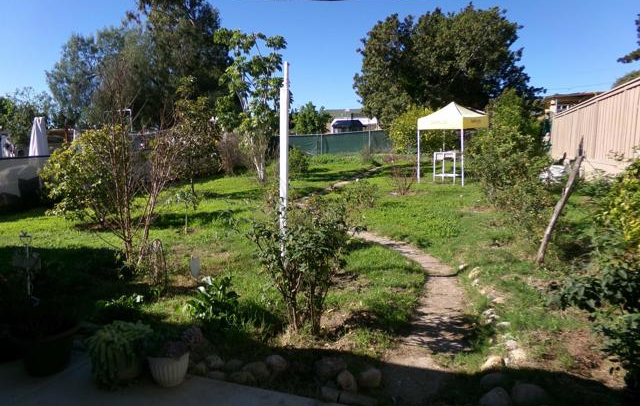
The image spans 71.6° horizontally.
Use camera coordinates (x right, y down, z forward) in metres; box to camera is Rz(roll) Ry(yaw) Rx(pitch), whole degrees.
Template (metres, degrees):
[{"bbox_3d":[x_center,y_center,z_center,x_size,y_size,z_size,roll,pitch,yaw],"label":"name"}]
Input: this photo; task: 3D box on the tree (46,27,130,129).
[{"bbox_3d":[-18.346,-9.202,35.162,6.800,9.054,6.500,0,7,0],"label":"tree"}]

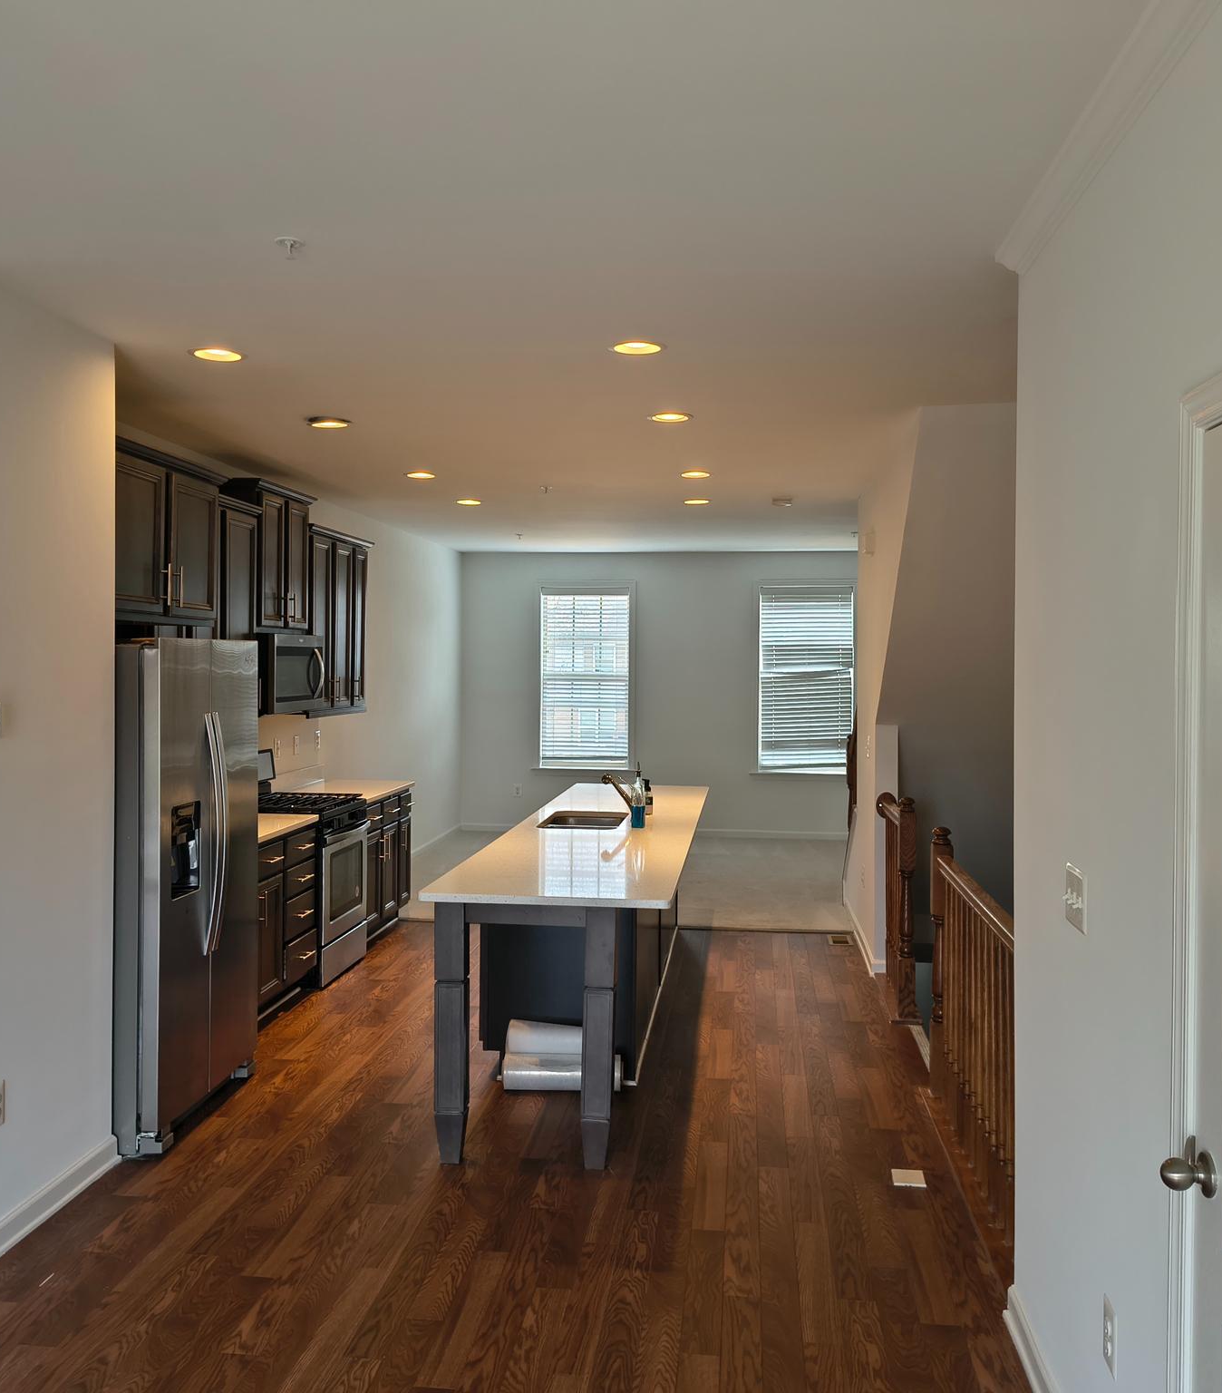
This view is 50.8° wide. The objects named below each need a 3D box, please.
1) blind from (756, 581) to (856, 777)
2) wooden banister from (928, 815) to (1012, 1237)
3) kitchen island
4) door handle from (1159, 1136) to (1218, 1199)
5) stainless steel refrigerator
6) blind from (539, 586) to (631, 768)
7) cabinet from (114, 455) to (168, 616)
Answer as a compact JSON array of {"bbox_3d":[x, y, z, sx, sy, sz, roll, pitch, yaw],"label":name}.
[{"bbox_3d":[1.864,-0.165,12.369,0.885,1.800,0.070,1,2,6],"label":"blind"},{"bbox_3d":[1.218,1.060,4.275,0.090,1.060,1.700,1,2,6],"label":"wooden banister"},{"bbox_3d":[-0.019,1.079,6.239,0.848,0.918,3.990,1,2,6],"label":"kitchen island"},{"bbox_3d":[0.885,0.736,1.984,0.072,0.071,0.072,1,2,6],"label":"door handle"},{"bbox_3d":[-1.852,0.663,4.930,0.780,1.773,0.920,1,2,6],"label":"stainless steel refrigerator"},{"bbox_3d":[-0.257,-0.191,12.588,0.887,1.790,0.070,1,2,6],"label":"blind"},{"bbox_3d":[-1.986,-0.574,4.681,0.595,0.565,0.430,1,2,6],"label":"cabinet"}]

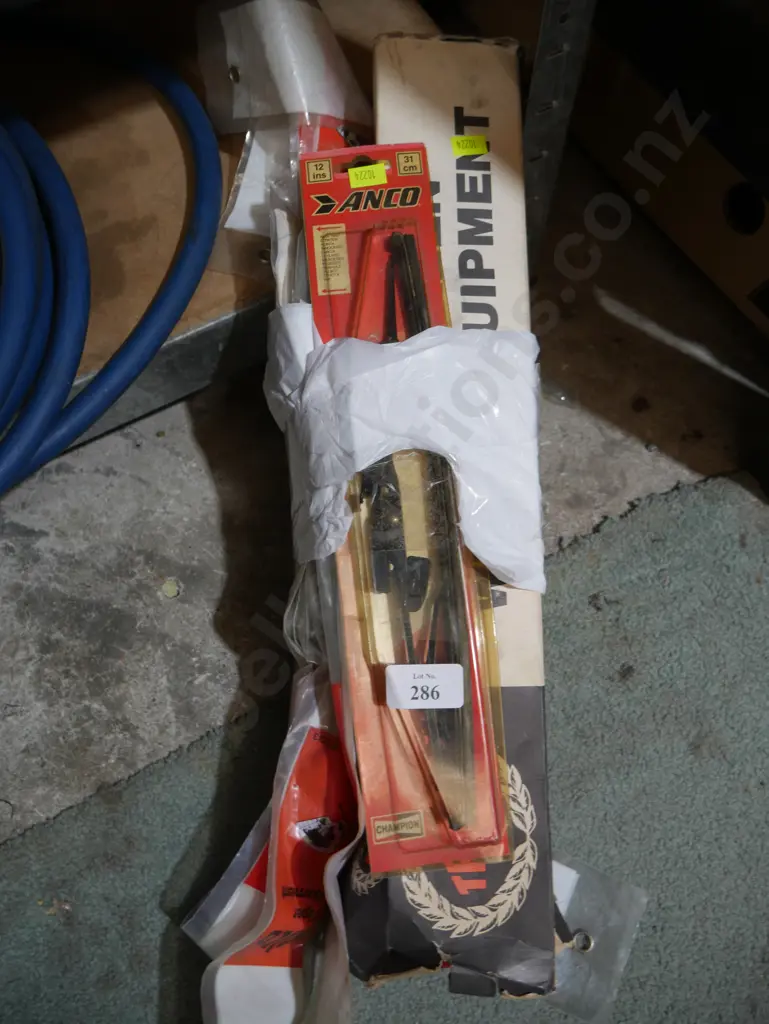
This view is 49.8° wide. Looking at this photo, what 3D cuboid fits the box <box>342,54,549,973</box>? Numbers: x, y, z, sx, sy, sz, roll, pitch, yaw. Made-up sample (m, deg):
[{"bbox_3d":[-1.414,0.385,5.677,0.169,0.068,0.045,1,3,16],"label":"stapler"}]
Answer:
[{"bbox_3d":[0.035,-0.011,0.479,0.091,0.058,0.523,0,83,-6],"label":"box"}]

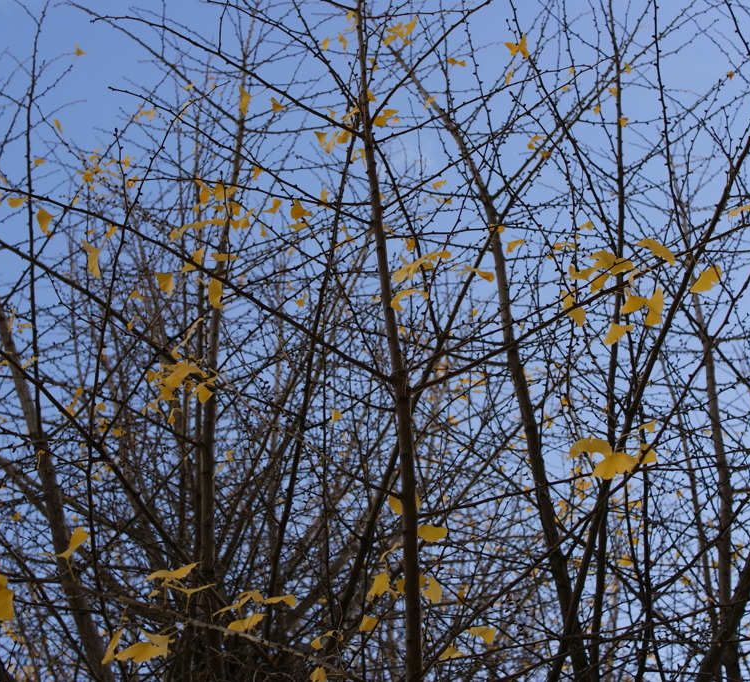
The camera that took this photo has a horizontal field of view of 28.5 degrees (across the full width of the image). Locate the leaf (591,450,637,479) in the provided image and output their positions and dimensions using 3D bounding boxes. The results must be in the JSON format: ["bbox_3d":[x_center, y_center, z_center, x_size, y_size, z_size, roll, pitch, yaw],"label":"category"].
[{"bbox_3d":[0.372,0.195,2.300,0.072,0.035,0.040,-4,-25,9],"label":"leaf"}]

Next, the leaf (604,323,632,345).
[{"bbox_3d":[0.436,-0.013,2.650,0.059,0.032,0.022,-25,-4,9],"label":"leaf"}]

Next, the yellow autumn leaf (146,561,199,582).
[{"bbox_3d":[-0.288,0.327,2.100,0.077,0.023,0.040,3,-25,-7],"label":"yellow autumn leaf"}]

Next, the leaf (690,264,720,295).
[{"bbox_3d":[0.581,-0.108,2.600,0.067,0.037,0.022,-40,-6,11],"label":"leaf"}]

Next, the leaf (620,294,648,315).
[{"bbox_3d":[0.465,-0.065,2.650,0.054,0.030,0.025,-15,-1,10],"label":"leaf"}]

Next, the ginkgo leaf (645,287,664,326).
[{"bbox_3d":[0.501,-0.062,2.650,0.030,0.070,0.025,12,4,10],"label":"ginkgo leaf"}]

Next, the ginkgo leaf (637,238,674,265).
[{"bbox_3d":[0.465,-0.148,2.450,0.060,0.032,0.040,-5,-26,11],"label":"ginkgo leaf"}]

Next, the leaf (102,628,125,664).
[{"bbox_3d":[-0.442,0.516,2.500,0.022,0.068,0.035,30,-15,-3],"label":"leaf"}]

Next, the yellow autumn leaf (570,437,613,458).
[{"bbox_3d":[0.343,0.169,2.350,0.067,0.024,0.045,-4,-25,8],"label":"yellow autumn leaf"}]

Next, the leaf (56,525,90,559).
[{"bbox_3d":[-0.470,0.315,2.300,0.053,0.046,0.040,5,-25,-11],"label":"leaf"}]

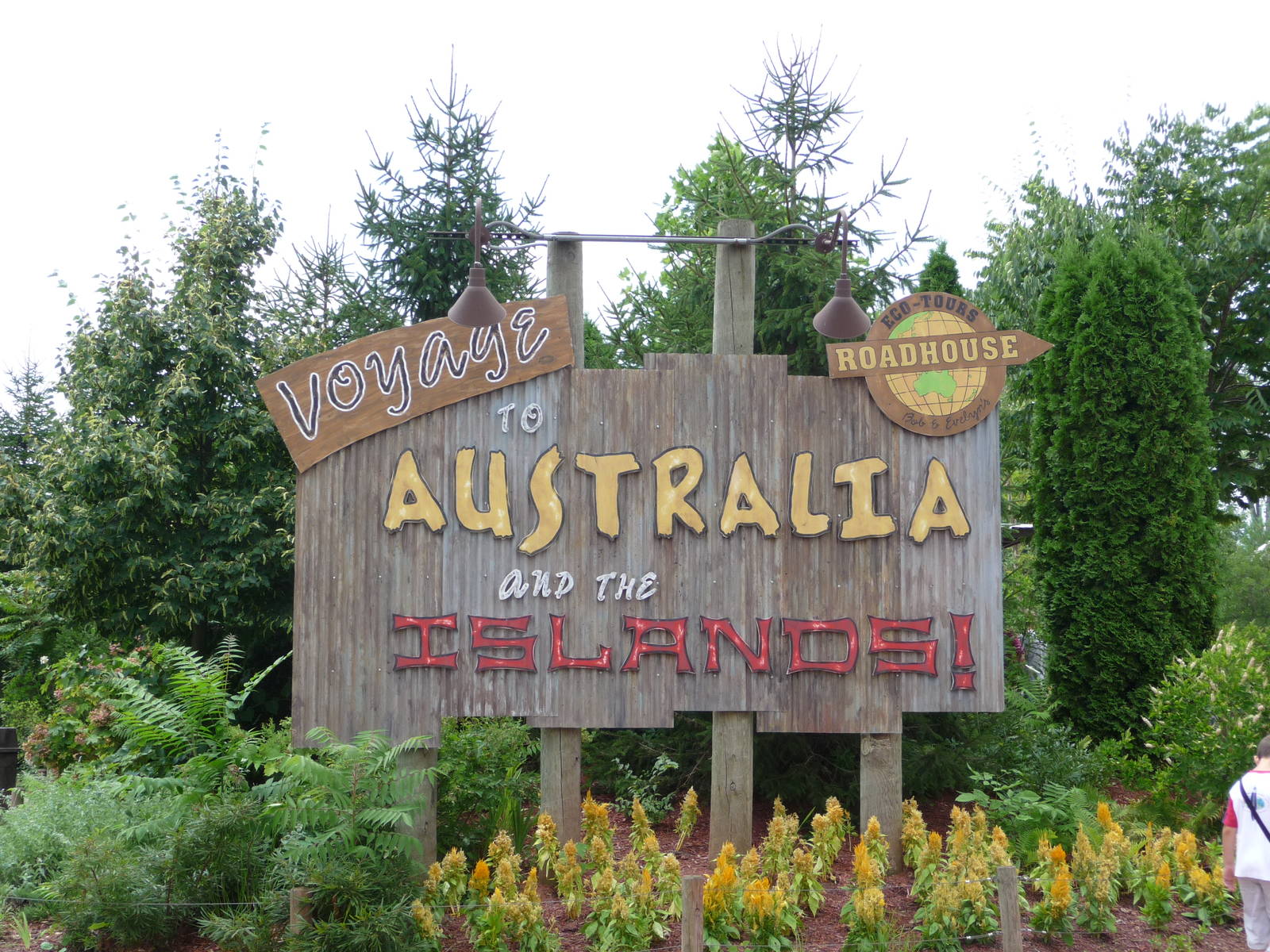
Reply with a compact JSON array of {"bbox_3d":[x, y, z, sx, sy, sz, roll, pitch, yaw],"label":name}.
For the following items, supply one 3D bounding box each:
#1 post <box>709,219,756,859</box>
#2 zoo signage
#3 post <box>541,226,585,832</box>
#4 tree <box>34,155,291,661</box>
[{"bbox_3d":[0.571,0.384,10.929,0.235,3.833,0.235,1,-5,-4],"label":"post"},{"bbox_3d":[0.036,0.253,10.751,4.422,2.638,0.200,1,-5,-4],"label":"zoo signage"},{"bbox_3d":[-0.428,0.437,10.848,0.235,3.738,0.235,1,-5,-4],"label":"post"},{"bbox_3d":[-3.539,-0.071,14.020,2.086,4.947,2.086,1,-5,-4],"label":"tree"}]

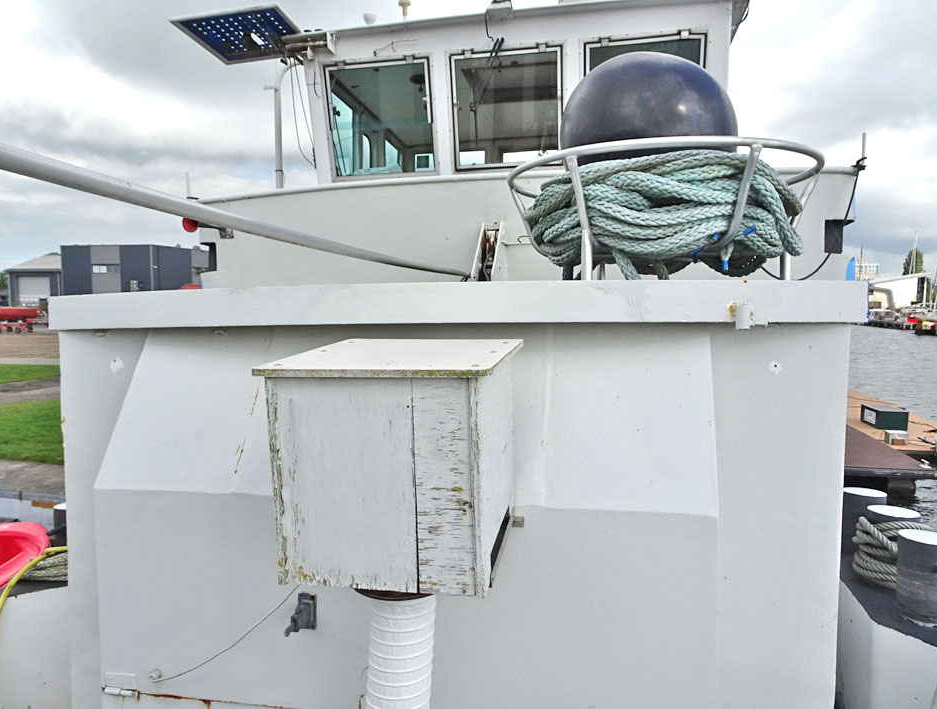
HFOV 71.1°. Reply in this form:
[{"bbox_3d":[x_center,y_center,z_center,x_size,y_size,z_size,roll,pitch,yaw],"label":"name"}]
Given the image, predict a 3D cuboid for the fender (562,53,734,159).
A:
[{"bbox_3d":[0.635,-0.745,2.340,0.608,0.608,0.608,1,4,12],"label":"fender"}]

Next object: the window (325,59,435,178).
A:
[{"bbox_3d":[-0.510,-1.376,3.839,0.646,0.633,0.050,1,14,13],"label":"window"}]

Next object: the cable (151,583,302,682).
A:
[{"bbox_3d":[-0.822,0.934,2.169,0.562,0.398,0.030,1,4,12],"label":"cable"}]

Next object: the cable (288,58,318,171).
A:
[{"bbox_3d":[-0.998,-1.441,3.941,0.182,0.634,0.100,1,4,12],"label":"cable"}]

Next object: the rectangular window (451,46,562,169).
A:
[{"bbox_3d":[0.217,-1.371,3.677,0.621,0.620,0.050,1,14,13],"label":"rectangular window"}]

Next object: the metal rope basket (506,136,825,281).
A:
[{"bbox_3d":[0.668,-0.443,2.373,1.097,0.414,1.097,1,4,12],"label":"metal rope basket"}]

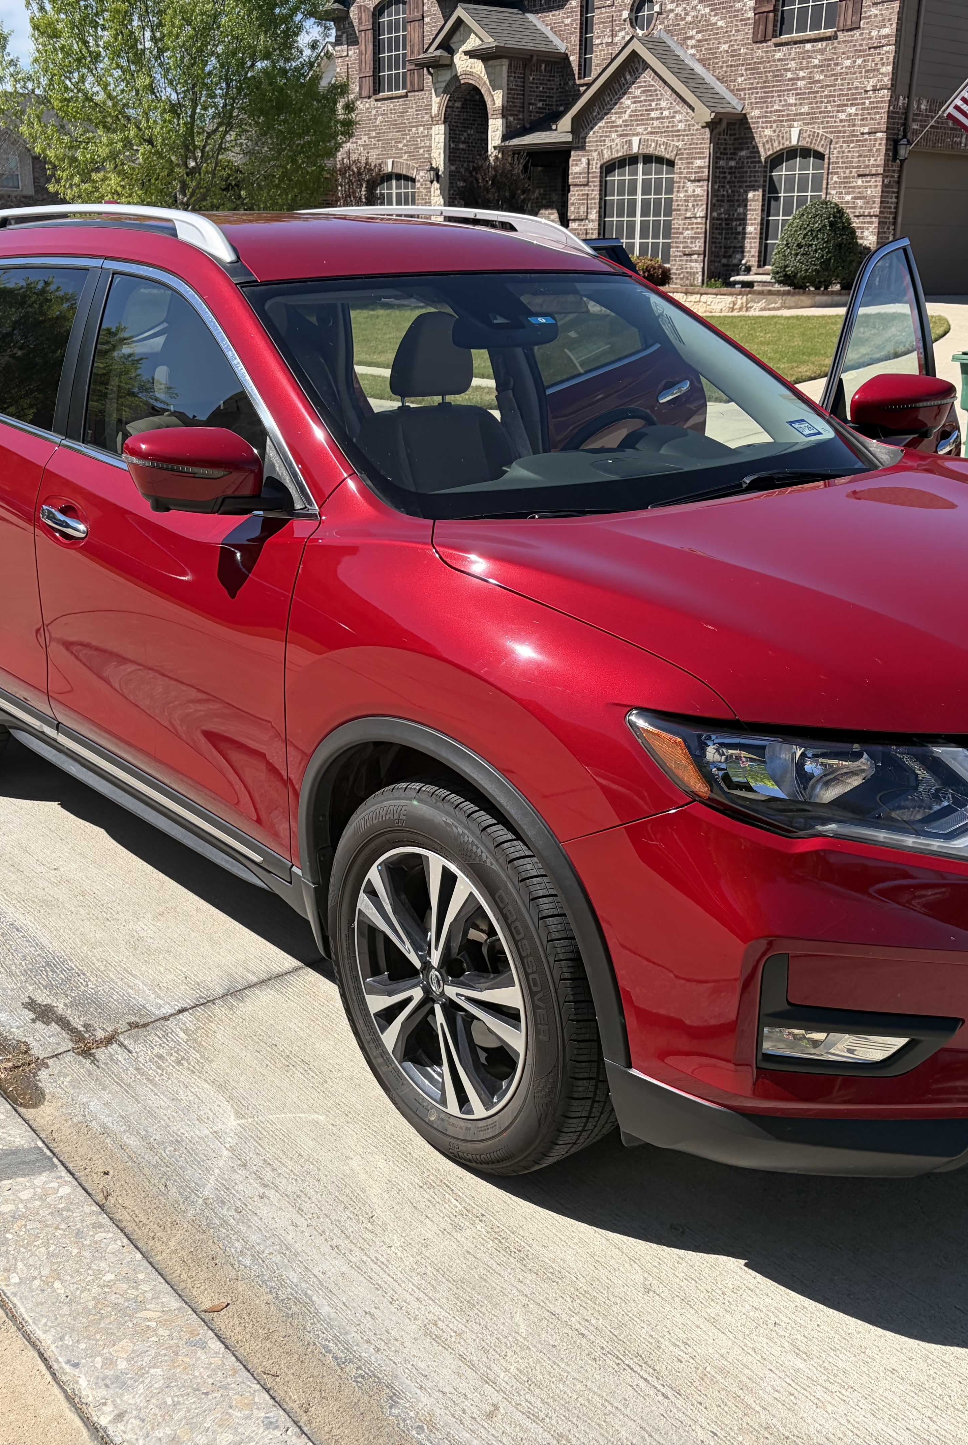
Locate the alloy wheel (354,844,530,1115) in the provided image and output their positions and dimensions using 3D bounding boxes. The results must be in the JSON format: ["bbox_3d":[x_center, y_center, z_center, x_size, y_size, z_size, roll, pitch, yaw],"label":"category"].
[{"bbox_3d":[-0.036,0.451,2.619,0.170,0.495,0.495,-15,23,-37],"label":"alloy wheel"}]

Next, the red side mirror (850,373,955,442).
[{"bbox_3d":[1.111,-0.827,3.795,0.260,0.175,0.170,10,21,29],"label":"red side mirror"}]

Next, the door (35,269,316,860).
[{"bbox_3d":[-0.659,-0.393,3.180,0.270,1.170,1.160,-15,23,-37],"label":"door"}]

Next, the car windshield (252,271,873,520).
[{"bbox_3d":[0.200,-0.776,3.272,1.380,0.150,0.860,-15,56,-37],"label":"car windshield"}]

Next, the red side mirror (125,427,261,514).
[{"bbox_3d":[-0.571,-0.495,2.850,0.245,0.165,0.185,-14,23,-38],"label":"red side mirror"}]

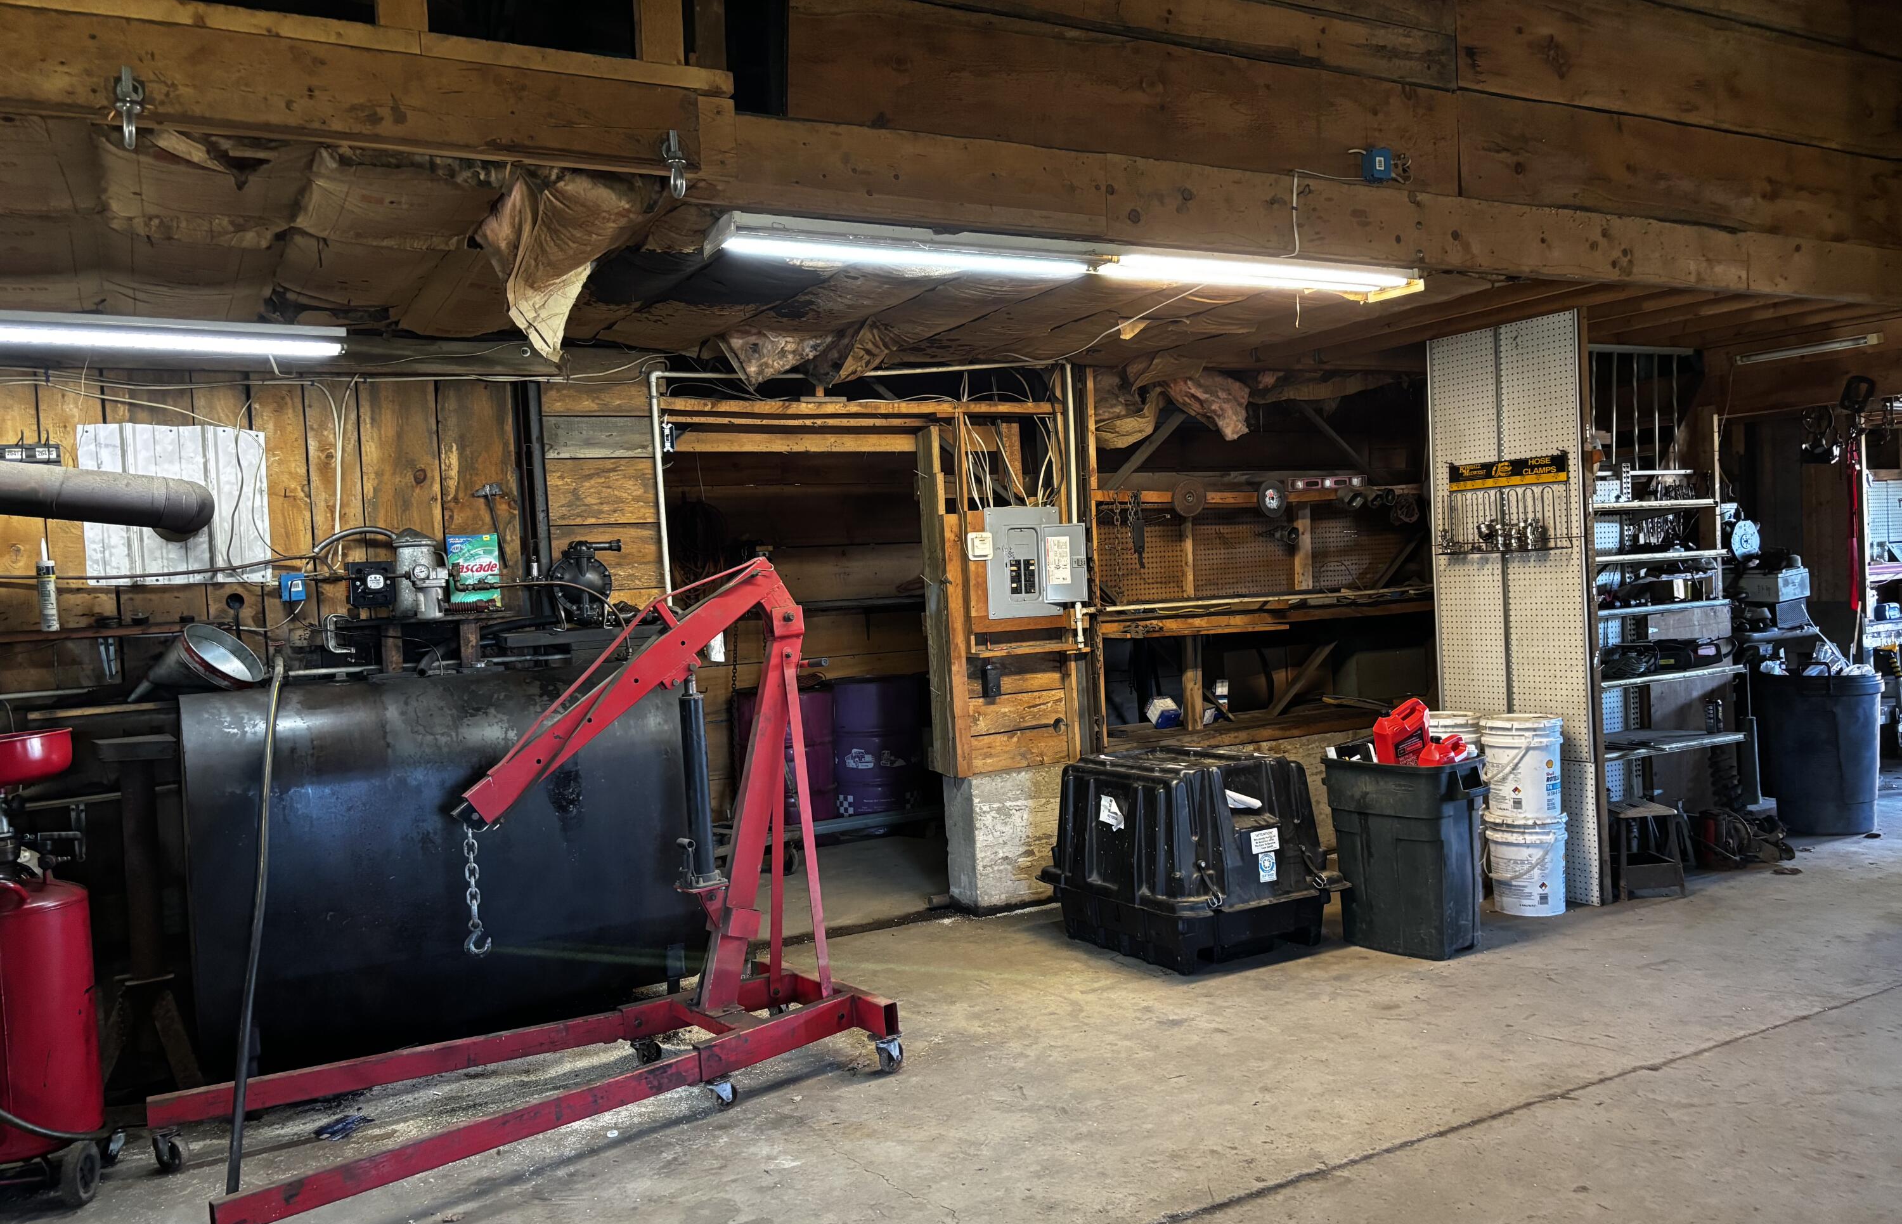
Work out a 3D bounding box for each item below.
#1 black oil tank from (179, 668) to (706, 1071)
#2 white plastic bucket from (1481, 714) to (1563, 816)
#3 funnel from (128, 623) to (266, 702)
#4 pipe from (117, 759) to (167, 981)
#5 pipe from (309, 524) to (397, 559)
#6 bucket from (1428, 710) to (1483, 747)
[{"bbox_3d":[-1.653,0.774,4.714,1.524,1.125,0.686,-4,2,-29],"label":"black oil tank"},{"bbox_3d":[2.263,0.616,5.633,0.310,0.375,0.310,-3,1,0],"label":"white plastic bucket"},{"bbox_3d":[-2.298,0.233,4.345,0.270,0.289,0.270,41,3,-20],"label":"funnel"},{"bbox_3d":[-2.389,0.765,4.224,0.088,0.659,0.088,-4,2,-29],"label":"pipe"},{"bbox_3d":[-1.980,-0.236,4.749,0.274,0.103,0.060,-3,2,-28],"label":"pipe"},{"bbox_3d":[2.057,0.626,5.963,0.310,0.385,0.310,-3,2,0],"label":"bucket"}]

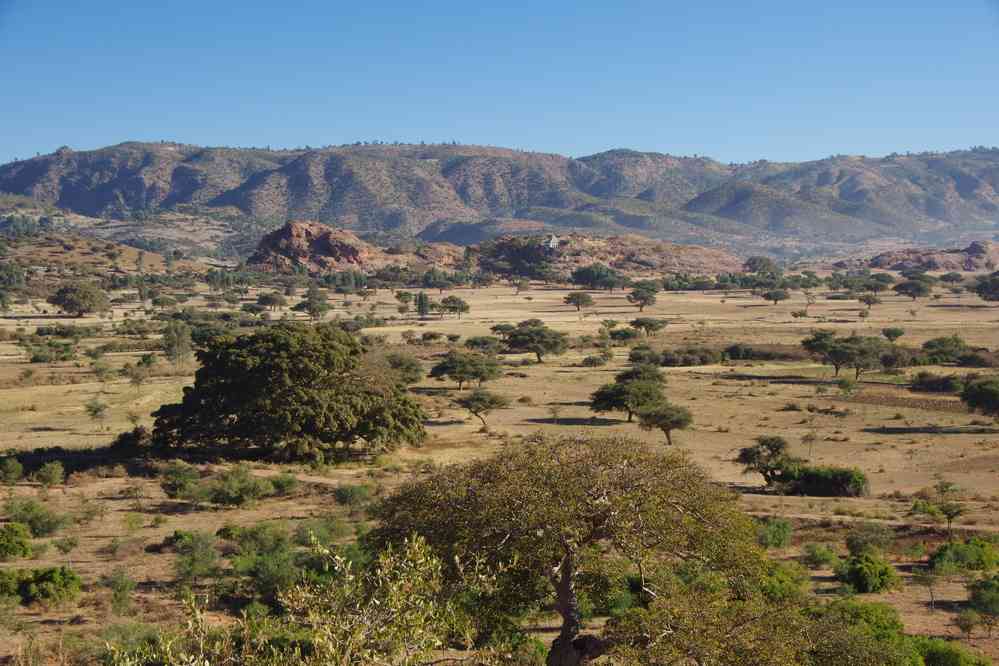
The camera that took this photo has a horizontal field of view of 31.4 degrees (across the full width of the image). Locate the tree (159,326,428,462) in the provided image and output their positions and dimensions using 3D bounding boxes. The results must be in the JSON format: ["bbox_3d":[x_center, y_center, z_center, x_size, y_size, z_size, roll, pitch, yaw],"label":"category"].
[{"bbox_3d":[-23.250,5.980,196.260,30.340,14.300,27.300,0,3,0],"label":"tree"}]

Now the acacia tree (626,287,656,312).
[{"bbox_3d":[47.740,-11.180,596.840,10.090,8.250,9.580,0,3,0],"label":"acacia tree"}]

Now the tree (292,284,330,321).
[{"bbox_3d":[-52.279,-8.378,493.844,10.570,9.820,8.990,0,3,0],"label":"tree"}]

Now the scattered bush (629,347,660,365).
[{"bbox_3d":[27.600,4.280,337.910,6.090,3.430,5.480,0,3,0],"label":"scattered bush"}]

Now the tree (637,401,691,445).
[{"bbox_3d":[20.530,11.136,220.965,6.970,5.470,6.620,0,3,5],"label":"tree"}]

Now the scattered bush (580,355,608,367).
[{"bbox_3d":[18.564,5.374,347.026,5.470,2.340,5.200,0,3,3],"label":"scattered bush"}]

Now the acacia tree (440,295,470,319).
[{"bbox_3d":[-13.510,-7.980,545.120,9.210,7.070,8.750,0,3,0],"label":"acacia tree"}]

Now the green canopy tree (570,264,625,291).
[{"bbox_3d":[40.884,-23.046,740.883,22.540,10.630,15.780,0,3,0],"label":"green canopy tree"}]

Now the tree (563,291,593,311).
[{"bbox_3d":[25.071,-9.964,570.825,9.640,6.110,9.160,0,3,3],"label":"tree"}]

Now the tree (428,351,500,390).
[{"bbox_3d":[-5.520,5.840,279.970,11.360,6.160,9.650,0,3,0],"label":"tree"}]

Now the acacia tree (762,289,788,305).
[{"bbox_3d":[96.155,-12.455,618.701,9.060,5.400,8.610,1,3,9],"label":"acacia tree"}]

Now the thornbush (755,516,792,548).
[{"bbox_3d":[23.234,17.002,150.589,3.220,2.540,3.060,1,3,9],"label":"thornbush"}]

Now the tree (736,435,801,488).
[{"bbox_3d":[28.042,13.292,185.132,6.670,5.420,6.340,0,3,9],"label":"tree"}]

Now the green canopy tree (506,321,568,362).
[{"bbox_3d":[7.400,1.700,355.180,12.800,8.400,12.160,0,3,1],"label":"green canopy tree"}]

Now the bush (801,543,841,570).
[{"bbox_3d":[22.890,15.830,126.580,2.710,1.640,2.570,0,3,0],"label":"bush"}]

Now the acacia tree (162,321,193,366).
[{"bbox_3d":[-59.800,2.040,329.600,5.570,8.740,5.290,0,3,0],"label":"acacia tree"}]

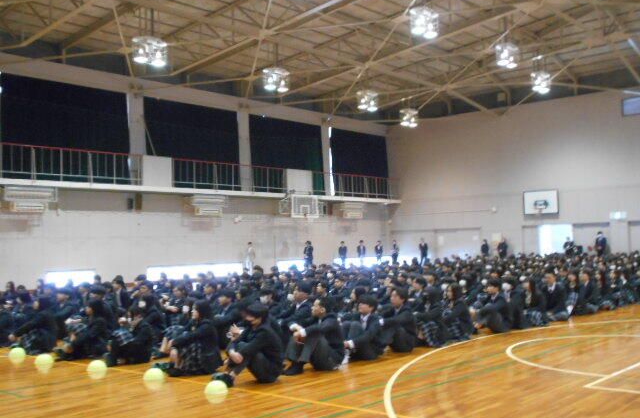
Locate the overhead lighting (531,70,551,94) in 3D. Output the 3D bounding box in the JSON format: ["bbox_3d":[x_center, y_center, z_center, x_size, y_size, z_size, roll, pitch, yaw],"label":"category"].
[{"bbox_3d":[10.258,-5.849,33.472,0.950,0.800,0.950,-5,-4,41],"label":"overhead lighting"}]

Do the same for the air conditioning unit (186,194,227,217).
[{"bbox_3d":[-4.975,-0.127,31.473,0.750,0.920,1.750,-5,-4,41],"label":"air conditioning unit"}]

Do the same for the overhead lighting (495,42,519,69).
[{"bbox_3d":[7.473,-6.118,28.740,0.950,0.800,0.950,-5,-4,41],"label":"overhead lighting"}]

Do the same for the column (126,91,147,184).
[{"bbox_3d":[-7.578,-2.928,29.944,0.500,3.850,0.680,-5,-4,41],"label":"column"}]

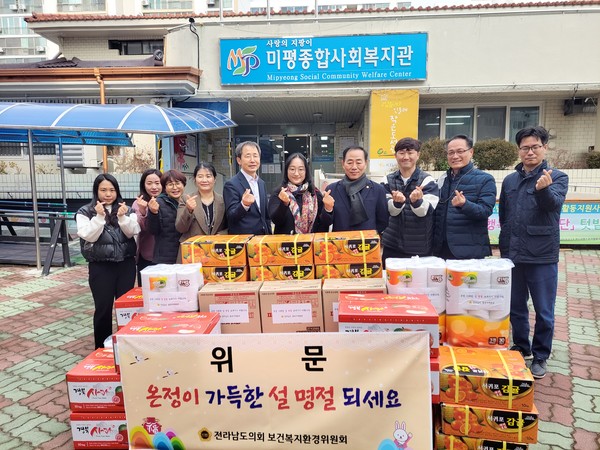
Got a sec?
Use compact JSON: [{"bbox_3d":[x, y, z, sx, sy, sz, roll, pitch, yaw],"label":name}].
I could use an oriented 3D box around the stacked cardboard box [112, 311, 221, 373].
[{"bbox_3d":[-0.747,0.673,2.423,0.495,0.208,0.365,-2,8,2],"label":"stacked cardboard box"}]

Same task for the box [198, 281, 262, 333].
[{"bbox_3d":[-0.438,0.564,2.732,0.378,0.330,0.220,-2,8,1],"label":"box"}]

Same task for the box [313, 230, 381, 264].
[{"bbox_3d":[0.325,0.157,2.885,0.435,0.158,0.310,-2,8,4],"label":"box"}]

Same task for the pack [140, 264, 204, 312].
[{"bbox_3d":[-0.819,0.519,2.766,0.356,0.475,0.240,-2,8,0],"label":"pack"}]

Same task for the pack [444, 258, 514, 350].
[{"bbox_3d":[1.101,0.478,2.582,0.356,0.475,0.240,0,8,15],"label":"pack"}]

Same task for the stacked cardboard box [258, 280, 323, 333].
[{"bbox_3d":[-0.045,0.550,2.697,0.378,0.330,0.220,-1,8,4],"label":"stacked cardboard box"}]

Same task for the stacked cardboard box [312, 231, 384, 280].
[{"bbox_3d":[0.328,0.235,2.895,0.435,0.316,0.310,-2,8,4],"label":"stacked cardboard box"}]

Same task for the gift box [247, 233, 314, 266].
[{"bbox_3d":[-0.118,0.170,2.912,0.435,0.158,0.310,-2,8,2],"label":"gift box"}]

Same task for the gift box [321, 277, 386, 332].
[{"bbox_3d":[0.343,0.529,2.603,0.378,0.330,0.220,-1,8,6],"label":"gift box"}]

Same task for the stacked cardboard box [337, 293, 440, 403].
[{"bbox_3d":[0.471,0.641,2.260,0.495,0.416,0.385,-1,8,9],"label":"stacked cardboard box"}]

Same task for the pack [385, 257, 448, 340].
[{"bbox_3d":[0.741,0.477,2.665,0.356,0.475,0.240,0,8,12],"label":"pack"}]

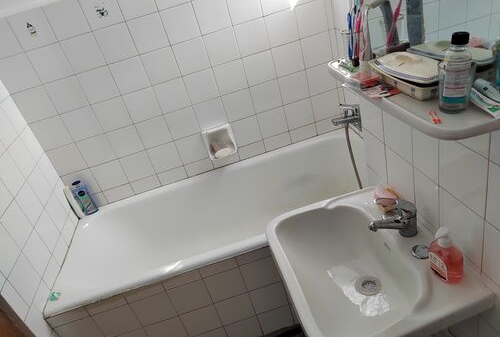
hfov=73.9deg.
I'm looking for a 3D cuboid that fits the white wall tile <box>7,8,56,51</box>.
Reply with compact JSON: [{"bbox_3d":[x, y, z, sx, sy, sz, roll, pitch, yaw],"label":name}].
[{"bbox_3d":[-0.920,-0.596,1.403,0.150,0.145,0.010,-18,28,-3],"label":"white wall tile"}]

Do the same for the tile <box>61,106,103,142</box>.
[{"bbox_3d":[-0.813,-0.218,1.615,0.149,0.147,0.010,-18,27,-2],"label":"tile"}]

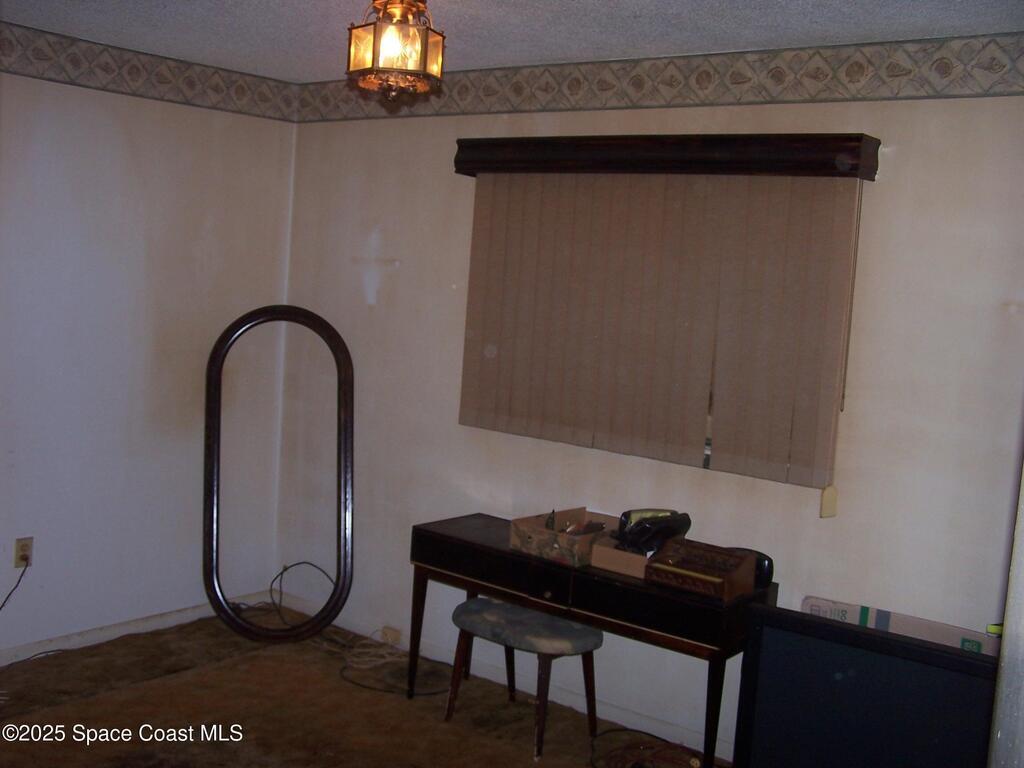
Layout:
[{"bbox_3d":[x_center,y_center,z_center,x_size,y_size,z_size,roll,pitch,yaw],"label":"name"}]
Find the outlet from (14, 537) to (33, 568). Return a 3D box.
[{"bbox_3d":[-1.867,0.648,4.310,0.015,0.114,0.069,8,8,37],"label":"outlet"}]

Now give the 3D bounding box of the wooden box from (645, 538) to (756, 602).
[{"bbox_3d":[0.624,0.610,3.704,0.302,0.109,0.230,8,8,37],"label":"wooden box"}]

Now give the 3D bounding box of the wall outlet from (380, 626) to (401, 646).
[{"bbox_3d":[-0.535,1.105,4.910,0.106,0.069,0.015,8,8,37],"label":"wall outlet"}]

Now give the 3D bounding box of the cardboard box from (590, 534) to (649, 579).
[{"bbox_3d":[0.427,0.594,3.882,0.209,0.078,0.220,8,8,37],"label":"cardboard box"}]

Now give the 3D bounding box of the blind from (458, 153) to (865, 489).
[{"bbox_3d":[0.448,-0.276,3.981,1.508,1.048,0.090,8,8,37],"label":"blind"}]

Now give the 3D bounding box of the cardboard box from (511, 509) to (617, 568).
[{"bbox_3d":[0.219,0.547,4.045,0.278,0.109,0.342,8,8,37],"label":"cardboard box"}]

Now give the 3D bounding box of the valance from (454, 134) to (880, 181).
[{"bbox_3d":[0.465,-0.788,3.945,1.615,0.128,0.145,8,8,37],"label":"valance"}]

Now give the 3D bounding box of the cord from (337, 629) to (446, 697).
[{"bbox_3d":[-0.458,1.167,4.581,0.510,0.055,0.410,8,8,37],"label":"cord"}]

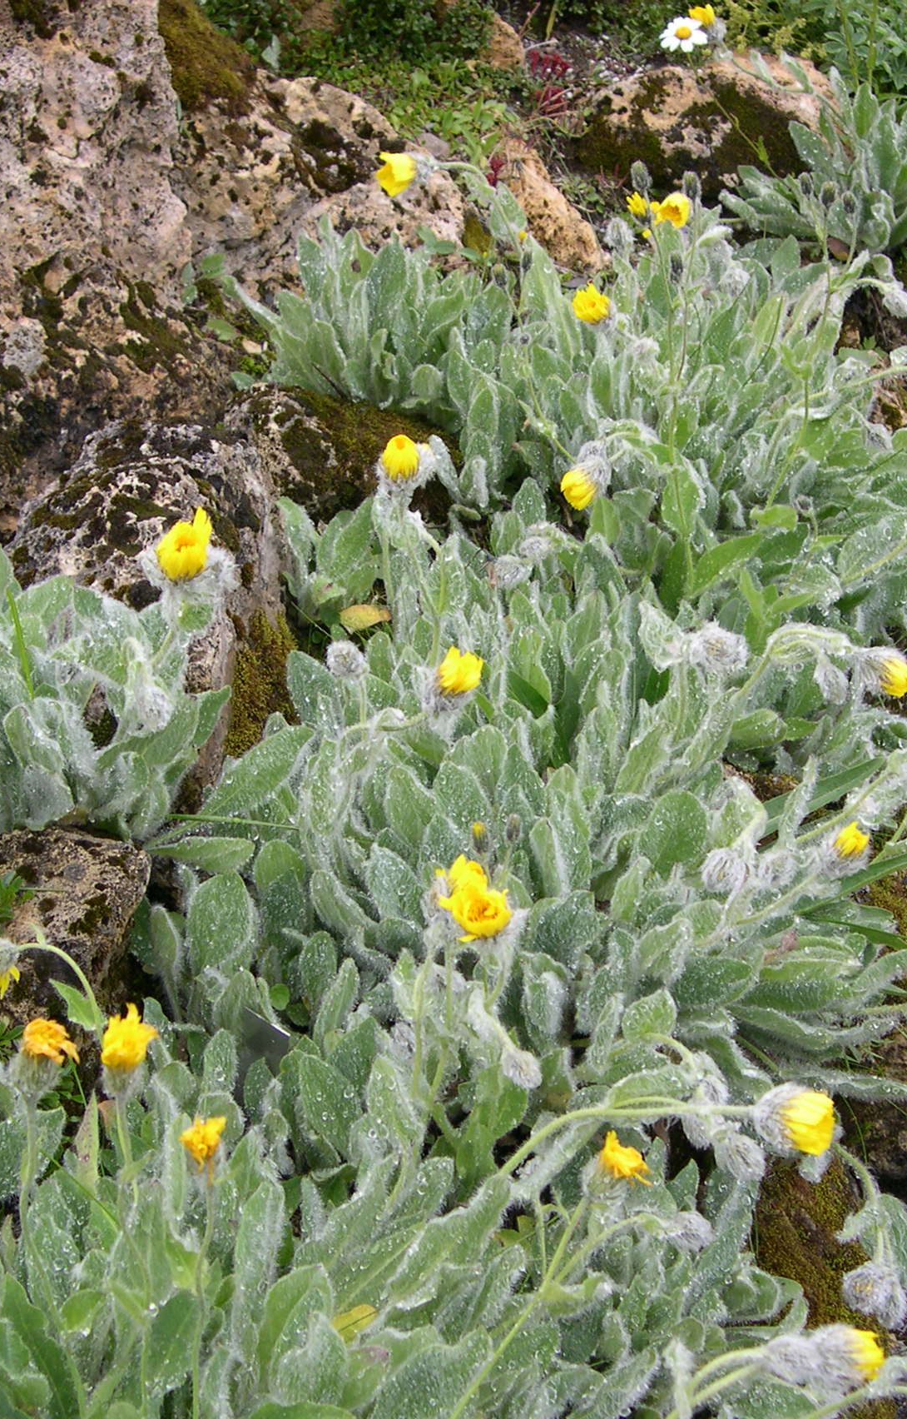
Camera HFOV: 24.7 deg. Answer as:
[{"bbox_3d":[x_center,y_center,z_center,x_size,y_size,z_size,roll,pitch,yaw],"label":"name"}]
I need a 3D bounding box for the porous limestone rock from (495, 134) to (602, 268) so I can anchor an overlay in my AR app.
[{"bbox_3d":[0.079,-0.413,1.700,0.088,0.080,0.100,0,42,0],"label":"porous limestone rock"}]

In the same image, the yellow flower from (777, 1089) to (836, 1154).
[{"bbox_3d":[0.181,0.210,1.060,0.030,0.033,0.033,8,43,8],"label":"yellow flower"}]

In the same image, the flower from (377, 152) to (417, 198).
[{"bbox_3d":[-0.042,-0.394,1.530,0.026,0.032,0.031,-13,45,-17],"label":"flower"}]

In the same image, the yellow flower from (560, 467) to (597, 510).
[{"bbox_3d":[0.080,-0.139,1.300,0.023,0.023,0.022,25,52,24],"label":"yellow flower"}]

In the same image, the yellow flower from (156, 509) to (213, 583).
[{"bbox_3d":[-0.162,-0.098,1.250,0.035,0.030,0.036,0,66,0],"label":"yellow flower"}]

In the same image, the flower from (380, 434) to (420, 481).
[{"bbox_3d":[-0.033,-0.155,1.280,0.025,0.025,0.025,0,43,0],"label":"flower"}]

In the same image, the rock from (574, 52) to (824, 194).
[{"bbox_3d":[0.221,-0.517,1.840,0.225,0.100,0.140,0,42,0],"label":"rock"}]

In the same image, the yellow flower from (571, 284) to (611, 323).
[{"bbox_3d":[0.100,-0.296,1.520,0.029,0.022,0.026,-17,72,14],"label":"yellow flower"}]

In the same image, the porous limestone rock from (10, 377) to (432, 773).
[{"bbox_3d":[-0.153,-0.086,1.420,0.280,0.180,0.190,0,43,0],"label":"porous limestone rock"}]

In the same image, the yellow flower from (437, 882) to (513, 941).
[{"bbox_3d":[0.012,0.101,1.050,0.036,0.026,0.034,0,43,0],"label":"yellow flower"}]

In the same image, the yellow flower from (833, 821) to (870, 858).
[{"bbox_3d":[0.230,0.075,1.200,0.020,0.022,0.024,-22,23,44],"label":"yellow flower"}]

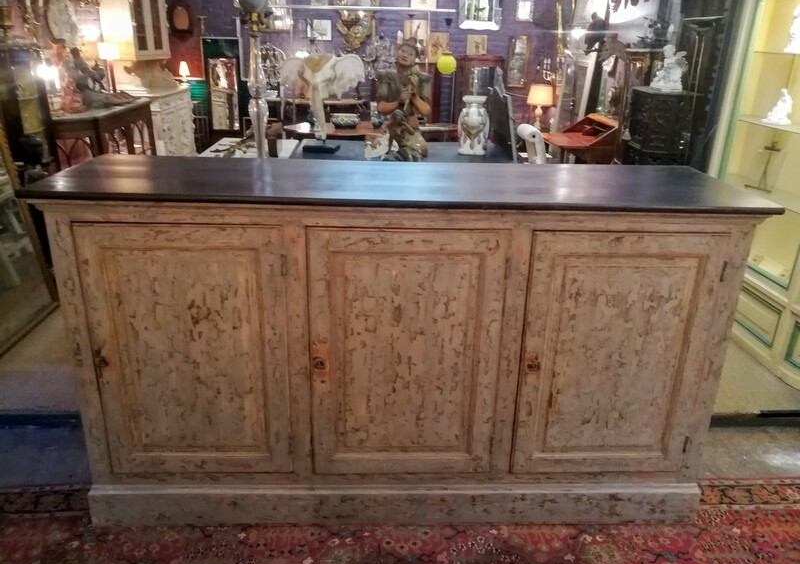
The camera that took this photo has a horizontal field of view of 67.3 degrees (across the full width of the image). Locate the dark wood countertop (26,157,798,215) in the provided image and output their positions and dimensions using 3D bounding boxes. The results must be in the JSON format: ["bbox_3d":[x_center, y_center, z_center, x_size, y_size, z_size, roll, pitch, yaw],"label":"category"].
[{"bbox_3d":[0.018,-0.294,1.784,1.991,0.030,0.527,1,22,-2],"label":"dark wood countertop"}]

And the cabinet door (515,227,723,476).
[{"bbox_3d":[0.637,0.238,1.808,0.553,0.812,0.030,1,22,-2],"label":"cabinet door"}]

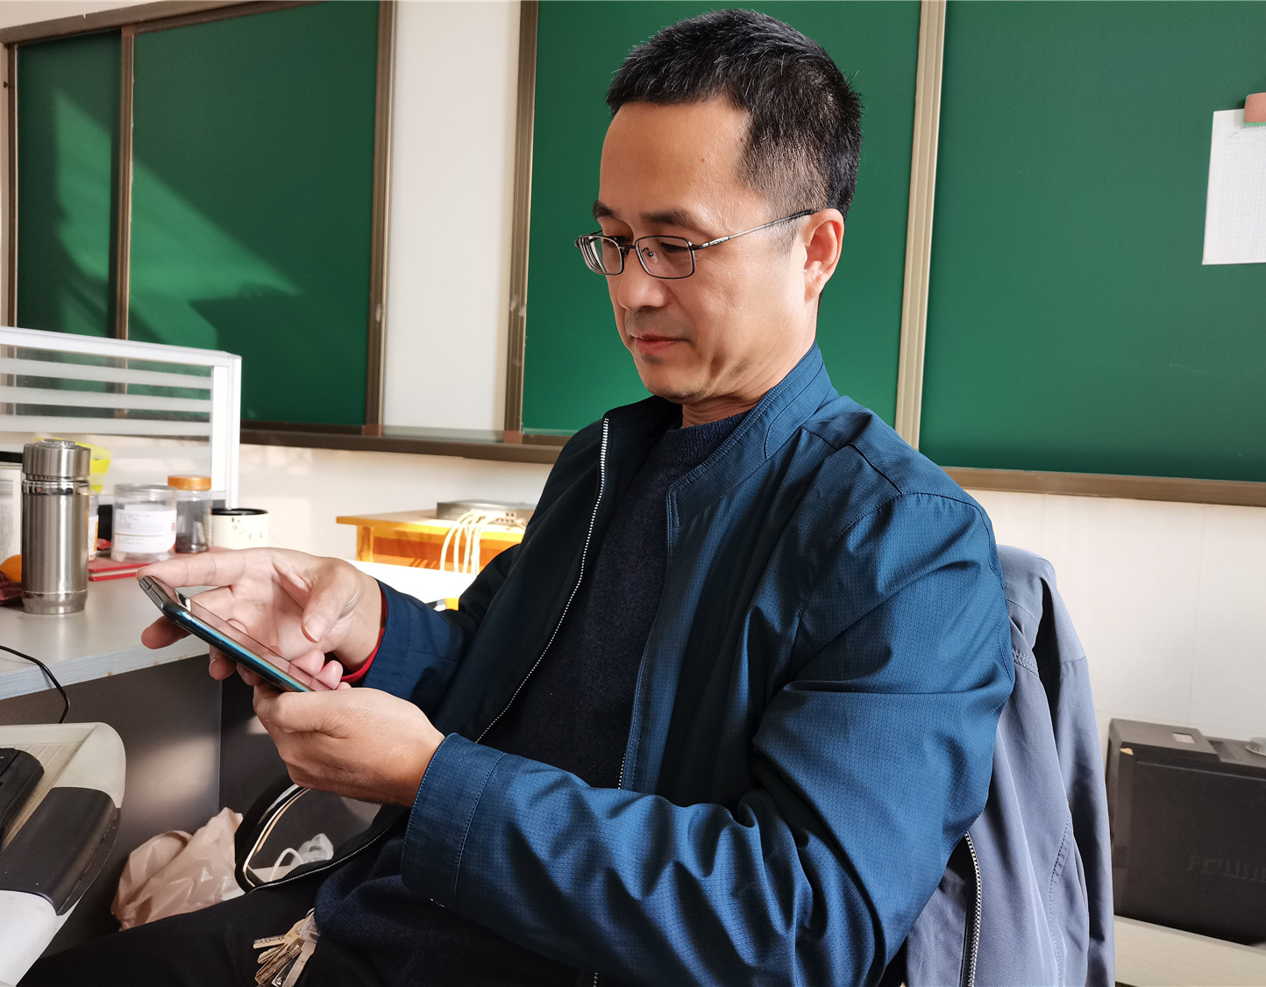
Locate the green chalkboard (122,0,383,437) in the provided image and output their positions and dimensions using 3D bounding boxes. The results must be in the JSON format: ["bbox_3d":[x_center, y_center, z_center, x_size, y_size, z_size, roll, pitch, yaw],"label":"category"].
[{"bbox_3d":[-1.114,-0.785,2.844,0.950,1.170,0.030,4,4,24],"label":"green chalkboard"}]

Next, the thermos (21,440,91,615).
[{"bbox_3d":[-0.702,0.039,1.204,0.071,0.206,0.071,4,4,24],"label":"thermos"}]

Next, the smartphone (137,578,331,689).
[{"bbox_3d":[-0.231,0.106,0.624,0.158,0.009,0.074,43,-17,-32],"label":"smartphone"}]

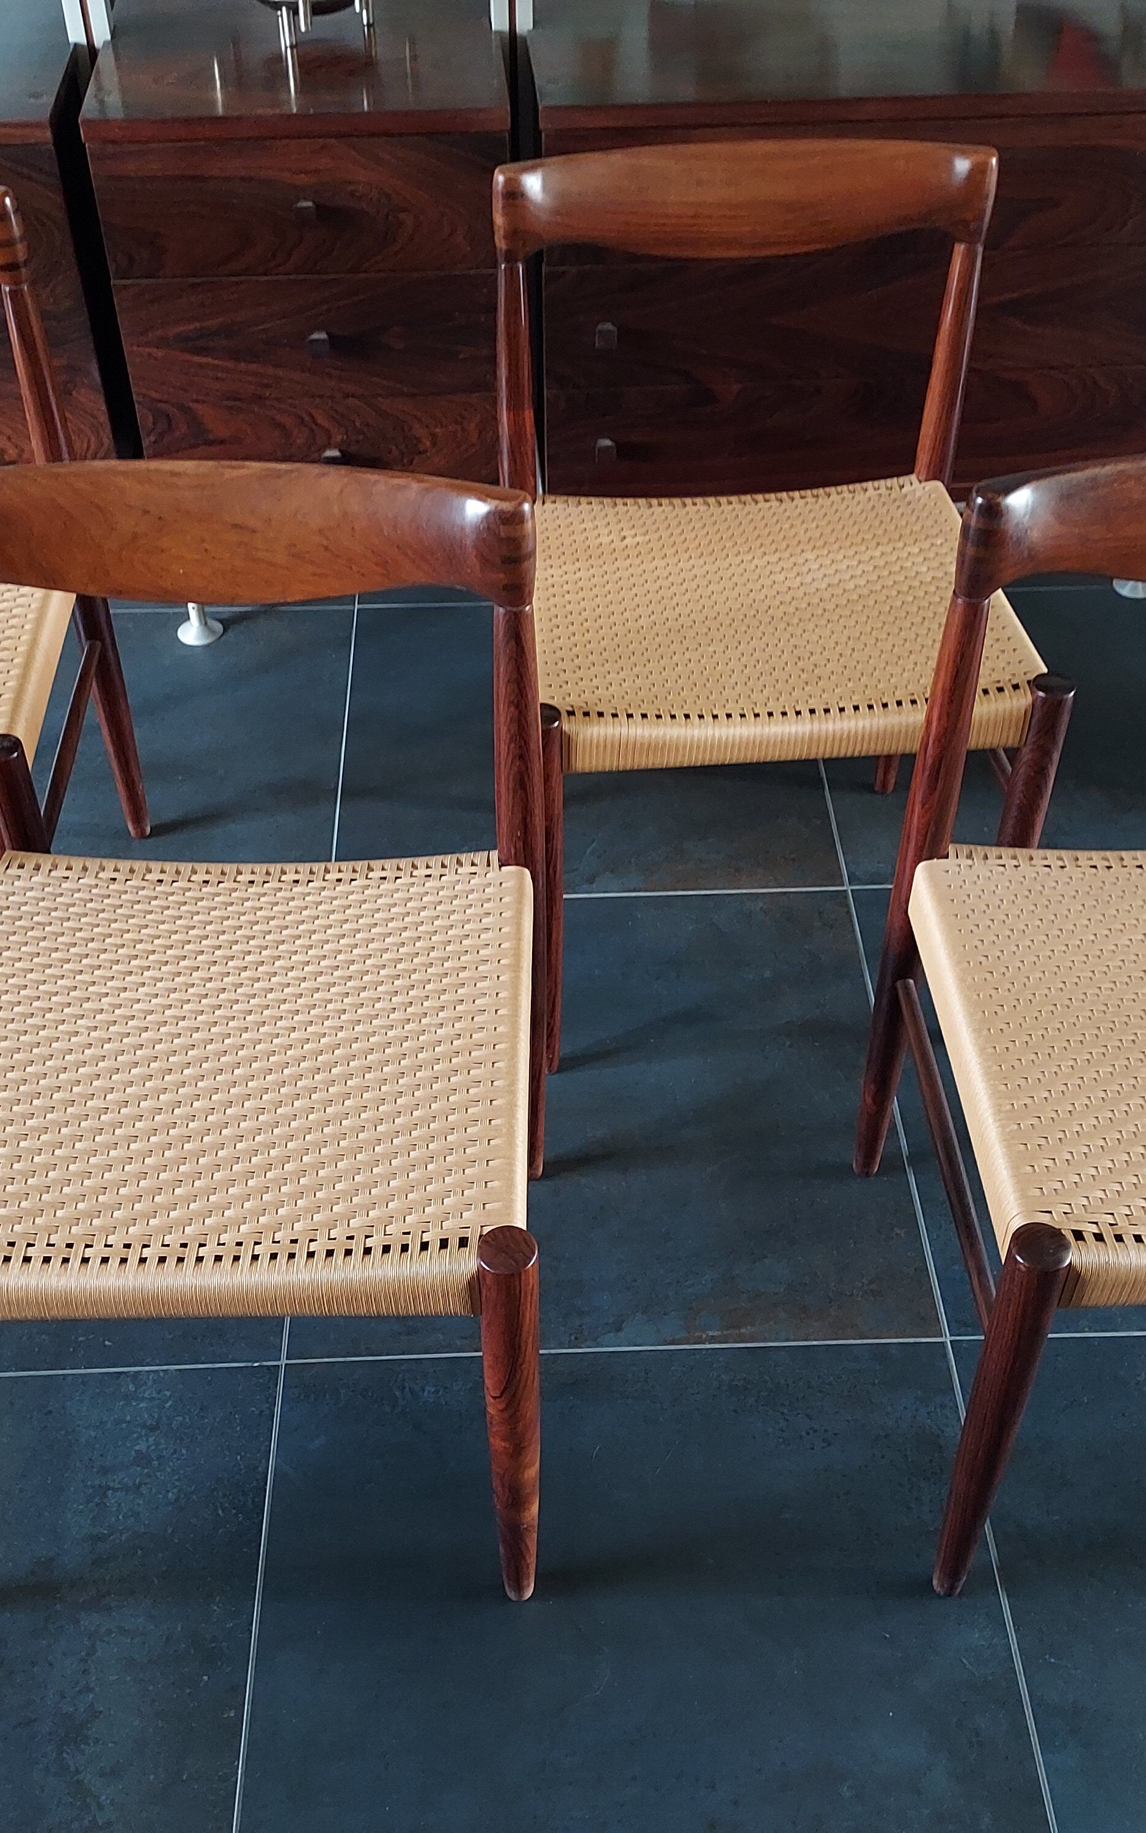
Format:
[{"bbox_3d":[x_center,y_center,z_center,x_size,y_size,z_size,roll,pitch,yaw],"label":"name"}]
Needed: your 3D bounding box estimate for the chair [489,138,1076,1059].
[{"bbox_3d":[0.181,-0.290,1.692,0.501,0.766,0.491,-4,45,-4],"label":"chair"}]

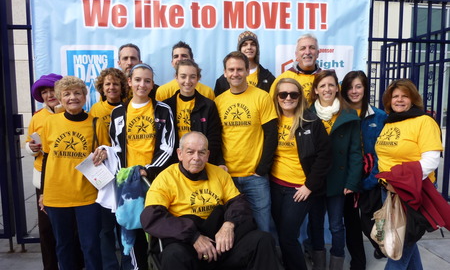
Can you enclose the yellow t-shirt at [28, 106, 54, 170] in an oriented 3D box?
[{"bbox_3d":[-1.305,0.045,2.504,0.430,0.520,0.250,-2,6,-19],"label":"yellow t-shirt"}]

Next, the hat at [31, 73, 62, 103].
[{"bbox_3d":[-1.326,-0.347,2.457,0.255,0.210,0.260,-2,6,-18],"label":"hat"}]

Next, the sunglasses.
[{"bbox_3d":[0.427,-0.260,2.186,0.150,0.050,0.140,1,6,12],"label":"sunglasses"}]

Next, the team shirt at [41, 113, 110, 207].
[{"bbox_3d":[-1.031,0.158,2.274,0.470,0.645,0.270,-2,6,-16],"label":"team shirt"}]

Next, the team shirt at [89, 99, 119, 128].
[{"bbox_3d":[-0.886,0.024,2.583,0.440,0.600,0.250,-2,6,-14],"label":"team shirt"}]

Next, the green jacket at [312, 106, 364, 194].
[{"bbox_3d":[0.851,0.125,2.483,0.440,0.680,0.280,2,6,23],"label":"green jacket"}]

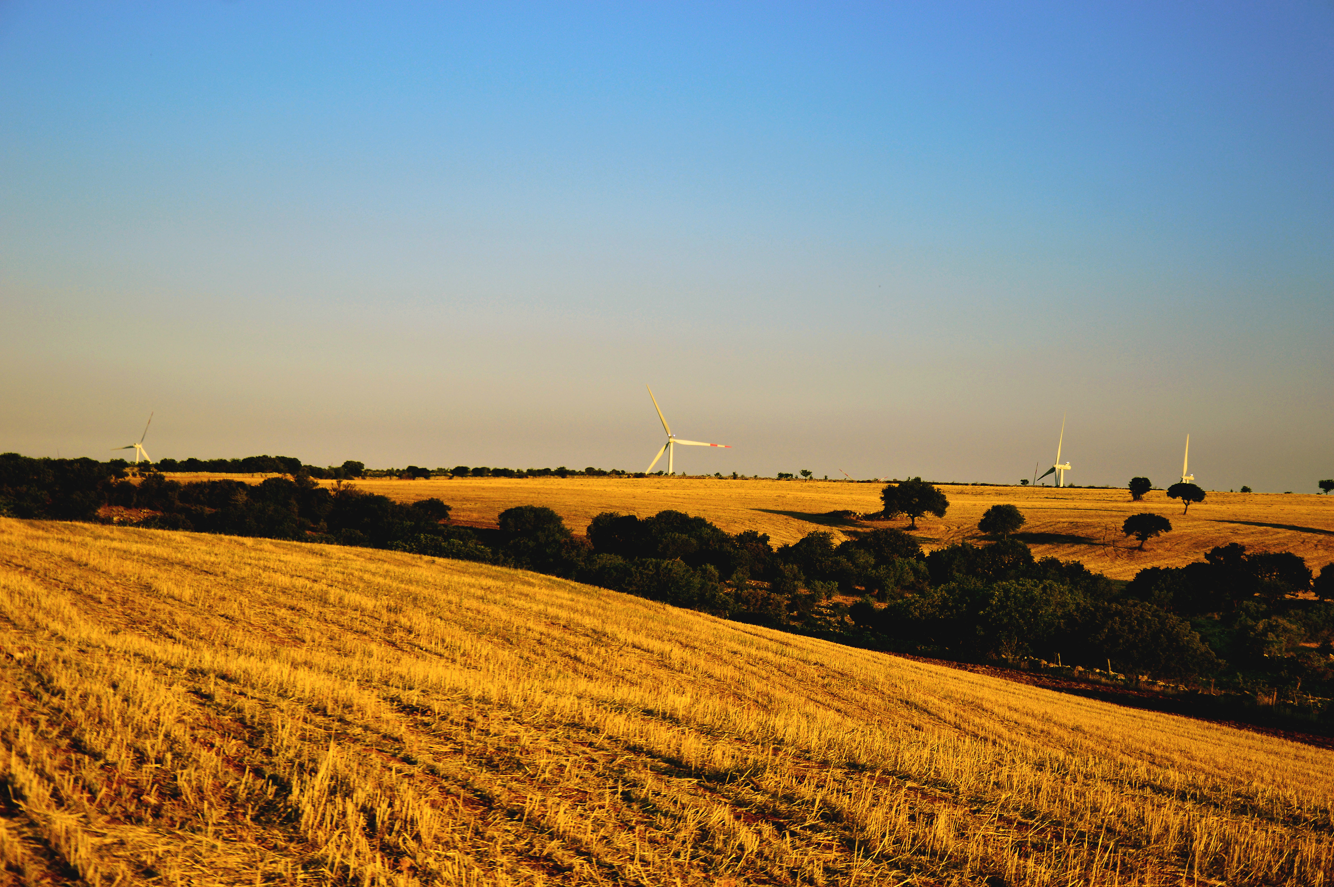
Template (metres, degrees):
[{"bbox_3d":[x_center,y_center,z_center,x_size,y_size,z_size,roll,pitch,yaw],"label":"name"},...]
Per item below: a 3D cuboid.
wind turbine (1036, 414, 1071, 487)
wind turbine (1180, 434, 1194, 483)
[{"bbox_3d":[310.600,38.300,2115.000,15.500,129.000,79.000,3,-1,-6],"label":"wind turbine"},{"bbox_3d":[551.900,55.300,2828.000,15.500,131.000,81.000,3,-1,-6],"label":"wind turbine"}]

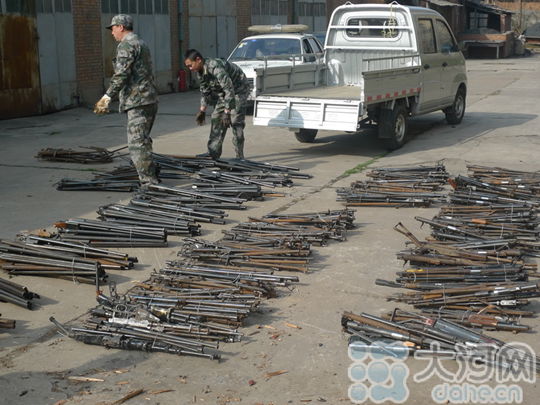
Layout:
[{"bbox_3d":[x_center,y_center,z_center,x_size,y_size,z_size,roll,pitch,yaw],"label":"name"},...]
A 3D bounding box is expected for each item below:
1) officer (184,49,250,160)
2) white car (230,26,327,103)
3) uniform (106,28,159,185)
[{"bbox_3d":[-0.644,-1.214,11.032,0.740,1.330,0.530,-6,13,-27],"label":"officer"},{"bbox_3d":[0.113,-2.593,17.187,1.700,1.540,4.500,2,12,11],"label":"white car"},{"bbox_3d":[-1.403,-0.999,9.187,0.500,1.560,0.500,1,12,7],"label":"uniform"}]

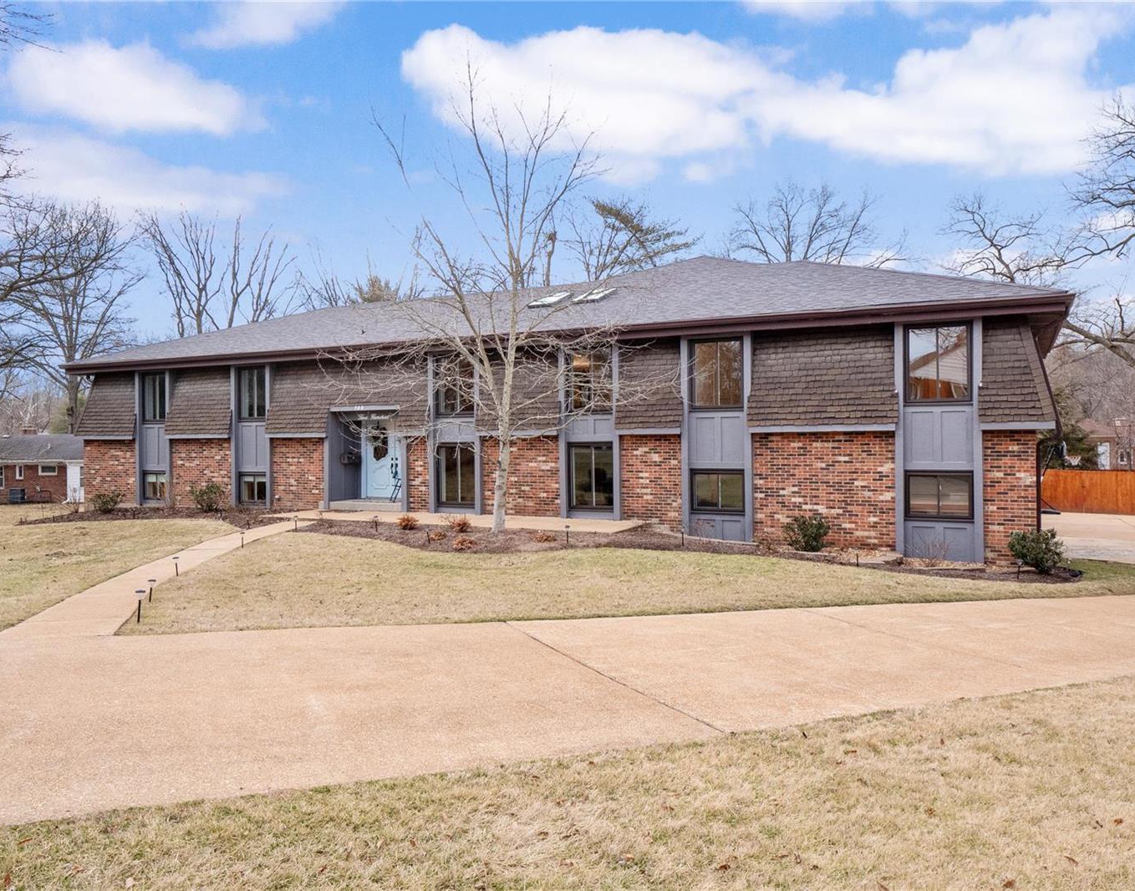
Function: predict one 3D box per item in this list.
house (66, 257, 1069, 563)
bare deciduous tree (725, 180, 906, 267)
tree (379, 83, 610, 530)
[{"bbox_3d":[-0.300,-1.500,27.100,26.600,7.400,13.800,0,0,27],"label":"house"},{"bbox_3d":[12.529,-5.600,45.000,9.800,15.400,9.300,0,0,0],"label":"bare deciduous tree"},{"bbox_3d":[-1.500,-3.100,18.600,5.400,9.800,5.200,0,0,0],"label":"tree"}]

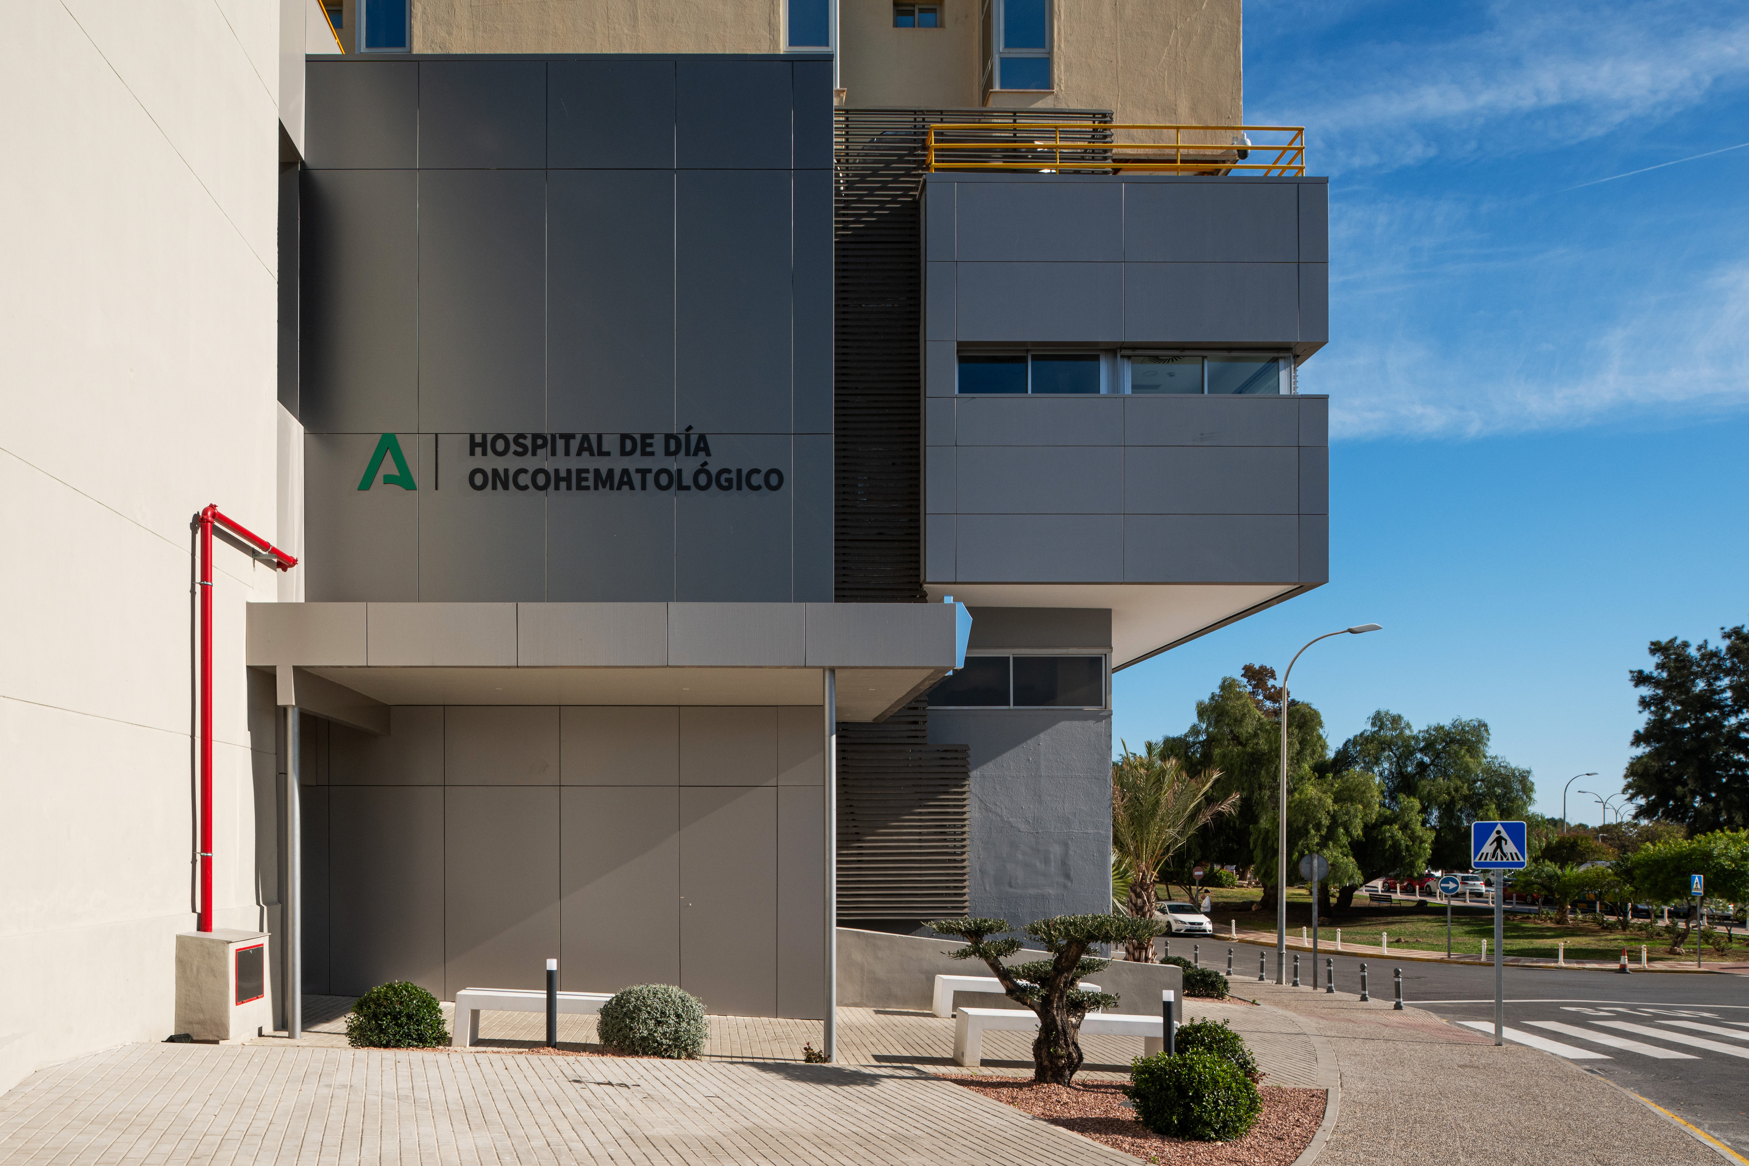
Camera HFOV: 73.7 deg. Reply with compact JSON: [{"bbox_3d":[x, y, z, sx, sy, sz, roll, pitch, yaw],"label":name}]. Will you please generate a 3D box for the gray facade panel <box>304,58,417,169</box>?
[{"bbox_3d":[-5.198,-4.724,11.780,1.184,1.102,0.060,0,0,0],"label":"gray facade panel"}]

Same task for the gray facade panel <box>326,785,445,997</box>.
[{"bbox_3d":[-5.179,3.299,12.395,1.232,2.263,0.050,0,0,0],"label":"gray facade panel"}]

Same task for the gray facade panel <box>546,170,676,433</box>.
[{"bbox_3d":[-2.568,-2.747,11.430,1.263,2.580,0.060,0,-2,0],"label":"gray facade panel"}]

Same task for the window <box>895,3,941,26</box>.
[{"bbox_3d":[0.643,-8.280,17.045,0.687,0.363,0.090,0,0,0],"label":"window"}]

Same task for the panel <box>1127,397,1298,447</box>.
[{"bbox_3d":[4.032,-1.927,13.930,2.101,0.603,0.060,0,0,0],"label":"panel"}]

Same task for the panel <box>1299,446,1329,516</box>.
[{"bbox_3d":[5.199,-1.205,13.830,0.356,0.825,0.060,0,-2,0],"label":"panel"}]

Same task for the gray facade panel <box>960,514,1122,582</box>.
[{"bbox_3d":[1.918,-0.388,13.525,1.938,0.807,0.050,0,0,0],"label":"gray facade panel"}]

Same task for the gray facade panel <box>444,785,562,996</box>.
[{"bbox_3d":[-3.538,2.961,11.125,1.106,2.069,0.050,0,0,0],"label":"gray facade panel"}]

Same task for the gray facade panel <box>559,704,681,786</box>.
[{"bbox_3d":[-2.420,1.552,11.125,1.132,0.748,0.050,0,0,0],"label":"gray facade panel"}]

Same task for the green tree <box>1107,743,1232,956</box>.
[{"bbox_3d":[4.770,4.737,20.000,2.800,3.950,2.800,0,0,0],"label":"green tree"}]

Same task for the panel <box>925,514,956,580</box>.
[{"bbox_3d":[0.784,-0.405,13.830,0.356,0.809,0.060,0,-2,0],"label":"panel"}]

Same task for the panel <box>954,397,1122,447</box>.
[{"bbox_3d":[1.918,-1.868,13.525,1.938,0.570,0.050,0,0,0],"label":"panel"}]

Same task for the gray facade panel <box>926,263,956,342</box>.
[{"bbox_3d":[0.771,-3.245,13.525,0.356,0.918,0.050,0,0,0],"label":"gray facade panel"}]

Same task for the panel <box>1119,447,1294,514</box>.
[{"bbox_3d":[3.987,-1.205,13.830,2.070,0.825,0.060,0,-2,0],"label":"panel"}]

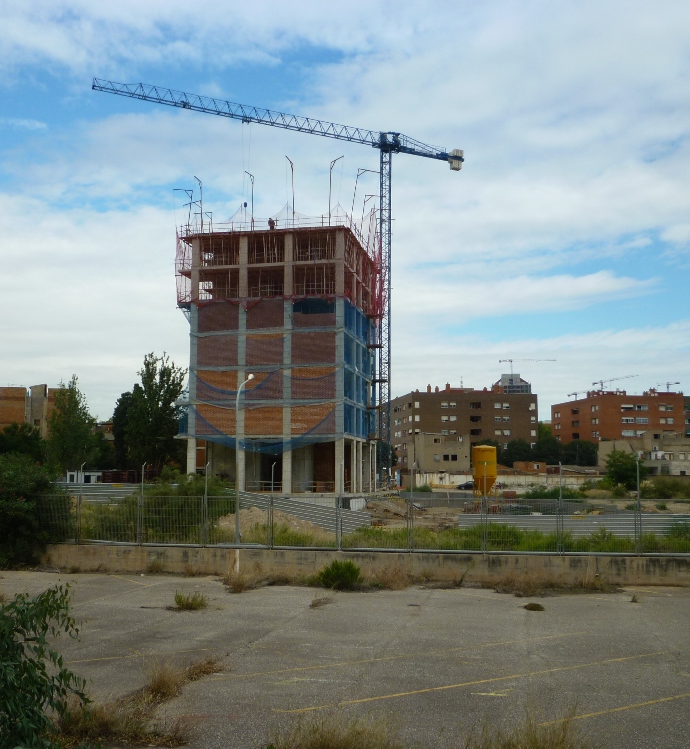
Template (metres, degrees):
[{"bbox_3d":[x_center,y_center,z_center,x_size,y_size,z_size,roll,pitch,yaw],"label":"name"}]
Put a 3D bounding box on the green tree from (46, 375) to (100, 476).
[{"bbox_3d":[-38.448,7.994,117.874,7.300,16.100,7.000,2,-7,-17],"label":"green tree"}]

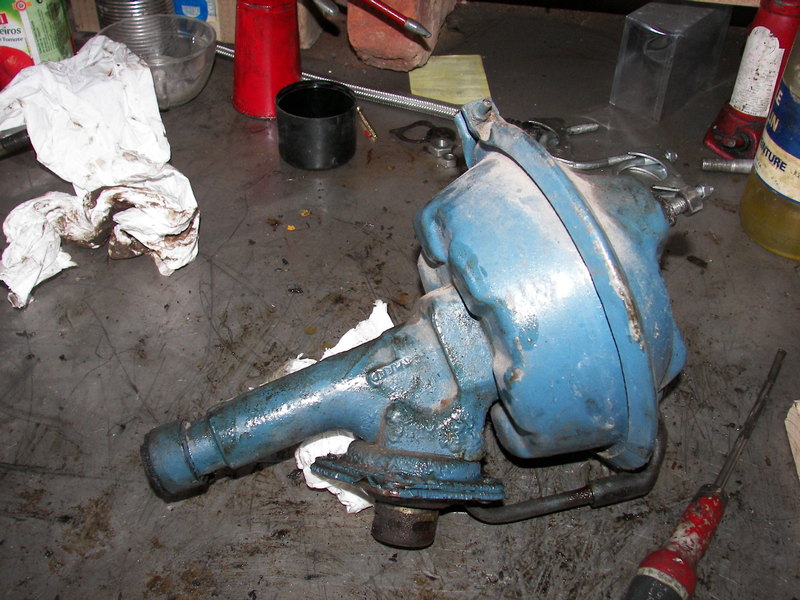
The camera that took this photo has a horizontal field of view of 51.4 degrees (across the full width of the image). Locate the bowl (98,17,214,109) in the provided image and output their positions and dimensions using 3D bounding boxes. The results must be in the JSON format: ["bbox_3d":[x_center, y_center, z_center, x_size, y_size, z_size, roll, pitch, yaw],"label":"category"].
[{"bbox_3d":[-0.231,-0.224,0.803,0.112,0.058,0.112,1,41,-1],"label":"bowl"}]

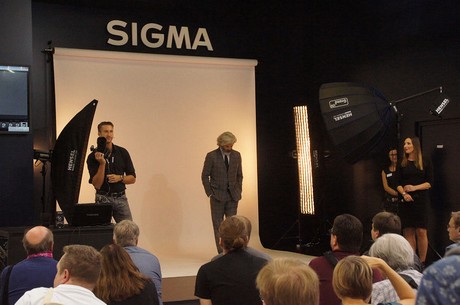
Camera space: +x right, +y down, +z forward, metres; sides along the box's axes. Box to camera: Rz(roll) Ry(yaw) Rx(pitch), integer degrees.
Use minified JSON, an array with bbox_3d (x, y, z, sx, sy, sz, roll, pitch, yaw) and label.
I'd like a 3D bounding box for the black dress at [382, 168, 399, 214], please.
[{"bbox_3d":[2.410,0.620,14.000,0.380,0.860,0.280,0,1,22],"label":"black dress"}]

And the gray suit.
[{"bbox_3d":[-0.120,0.700,13.900,0.570,1.530,0.340,0,1,-10],"label":"gray suit"}]

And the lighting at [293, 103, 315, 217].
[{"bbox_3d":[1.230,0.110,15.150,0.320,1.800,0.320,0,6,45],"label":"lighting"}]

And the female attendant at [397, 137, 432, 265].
[{"bbox_3d":[2.500,0.655,12.980,0.460,1.740,0.340,0,1,25],"label":"female attendant"}]

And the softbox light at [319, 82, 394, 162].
[{"bbox_3d":[1.870,-0.490,13.500,0.840,1.200,1.200,-18,-5,16],"label":"softbox light"}]

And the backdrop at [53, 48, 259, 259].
[{"bbox_3d":[-1.030,-0.010,14.740,3.480,3.030,0.180,-1,1,-31],"label":"backdrop"}]

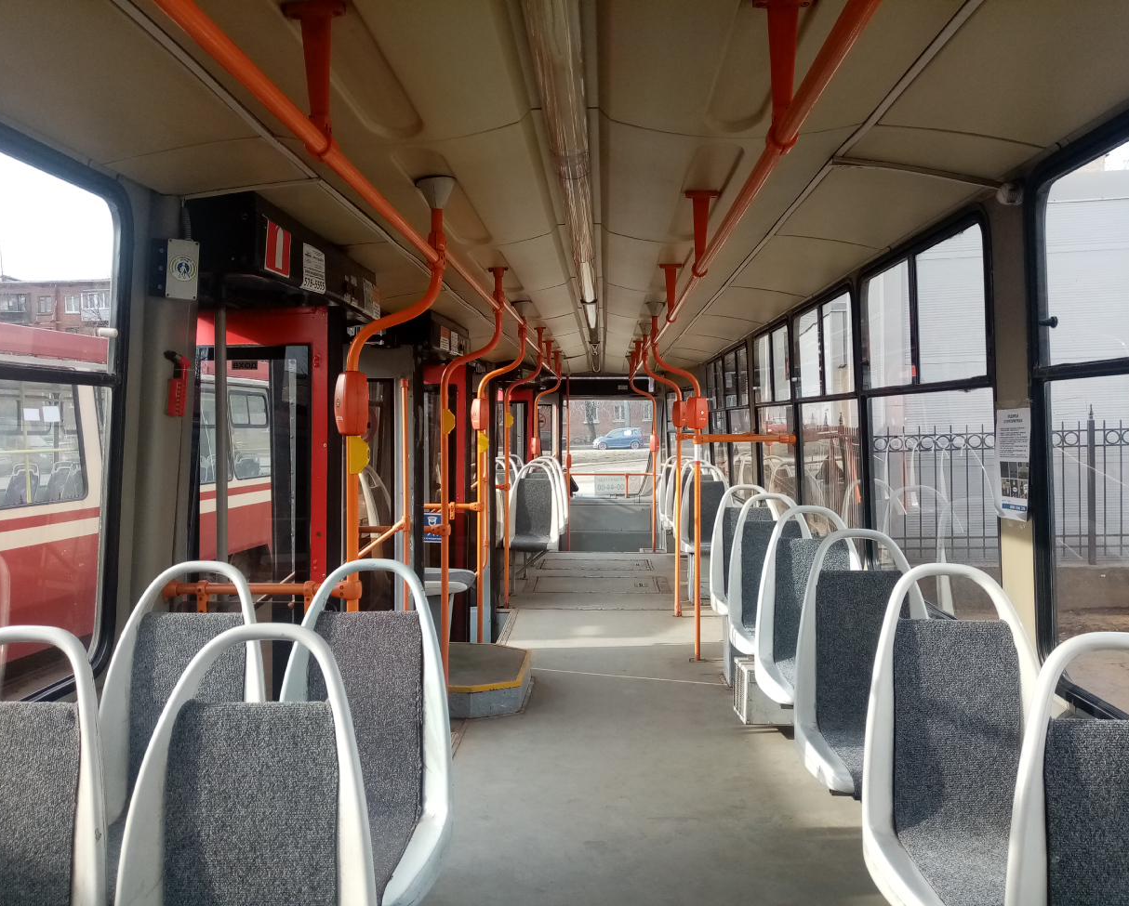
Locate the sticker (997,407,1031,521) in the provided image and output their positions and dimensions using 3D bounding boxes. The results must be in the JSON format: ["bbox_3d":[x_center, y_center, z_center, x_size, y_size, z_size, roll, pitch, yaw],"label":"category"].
[{"bbox_3d":[1.223,0.030,2.490,0.012,0.297,0.208,-3,2,3],"label":"sticker"}]

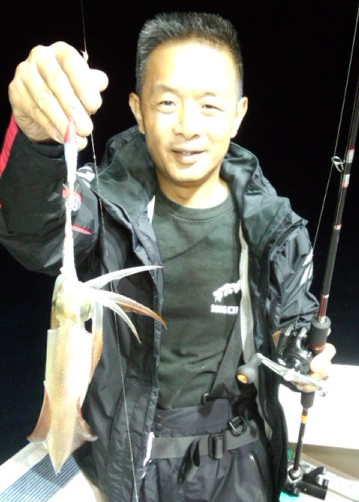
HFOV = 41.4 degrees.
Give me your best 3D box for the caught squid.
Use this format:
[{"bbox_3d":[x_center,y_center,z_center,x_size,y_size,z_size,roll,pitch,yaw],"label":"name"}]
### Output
[{"bbox_3d":[-0.094,0.062,0.550,0.152,0.415,0.080,4,10,-3],"label":"caught squid"}]

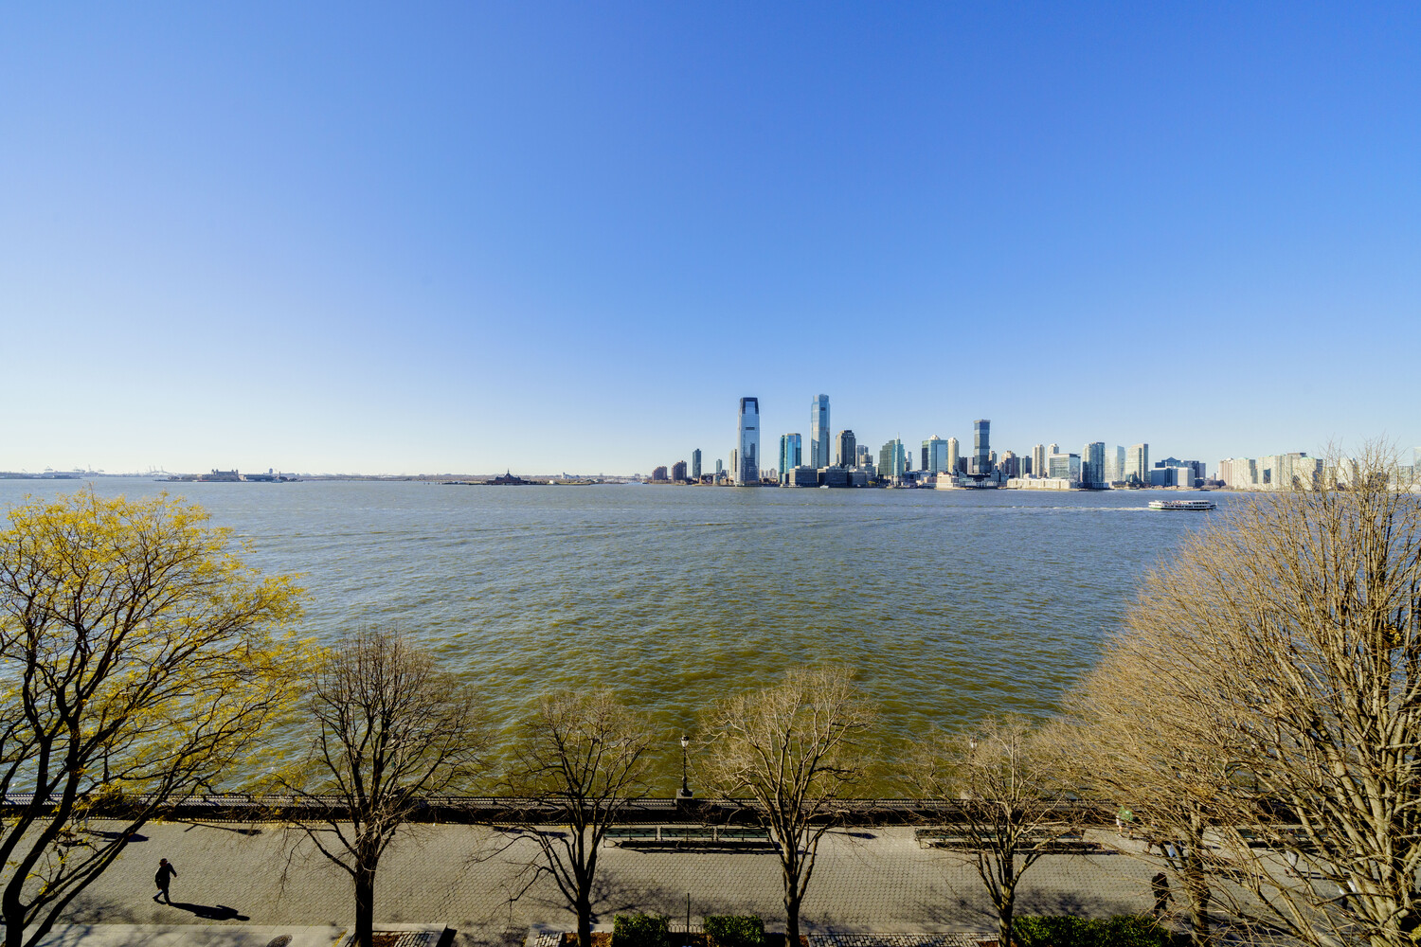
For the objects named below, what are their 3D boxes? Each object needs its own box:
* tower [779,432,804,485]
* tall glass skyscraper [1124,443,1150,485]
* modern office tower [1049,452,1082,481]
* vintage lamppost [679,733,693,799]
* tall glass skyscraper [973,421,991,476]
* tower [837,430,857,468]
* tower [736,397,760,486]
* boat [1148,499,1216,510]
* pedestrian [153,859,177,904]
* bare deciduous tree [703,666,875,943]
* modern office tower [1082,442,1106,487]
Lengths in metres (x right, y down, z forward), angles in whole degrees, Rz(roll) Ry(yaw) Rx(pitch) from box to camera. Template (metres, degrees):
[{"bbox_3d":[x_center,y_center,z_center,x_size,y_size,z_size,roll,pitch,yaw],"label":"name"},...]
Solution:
[{"bbox_3d":[237.078,-41.212,1395.000,56.000,157.700,48.000,1,-1,-5],"label":"tower"},{"bbox_3d":[1546.920,-25.650,1715.700,24.000,160.000,58.000,1,-1,-6],"label":"tall glass skyscraper"},{"bbox_3d":[1048.050,-5.640,1400.340,36.000,102.000,68.000,1,-1,-6],"label":"modern office tower"},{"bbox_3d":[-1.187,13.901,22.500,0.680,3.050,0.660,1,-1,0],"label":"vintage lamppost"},{"bbox_3d":[850.411,-62.847,1485.000,32.000,213.400,30.000,1,-1,-5],"label":"tall glass skyscraper"},{"bbox_3d":[409.863,-45.774,1425.000,41.000,169.100,44.000,1,-1,-5],"label":"tower"},{"bbox_3d":[105.700,-83.780,1313.260,50.000,238.000,52.000,1,-1,-6],"label":"tower"},{"bbox_3d":[359.410,23.790,360.760,43.000,8.000,9.000,1,-1,0],"label":"boat"},{"bbox_3d":[-20.384,15.221,17.719,0.800,1.720,0.600,0,-1,18],"label":"pedestrian"},{"bbox_3d":[2.671,11.402,16.050,5.600,9.600,5.400,1,-1,0],"label":"bare deciduous tree"},{"bbox_3d":[1053.020,-19.950,1300.520,42.000,128.000,25.000,1,-1,-6],"label":"modern office tower"}]

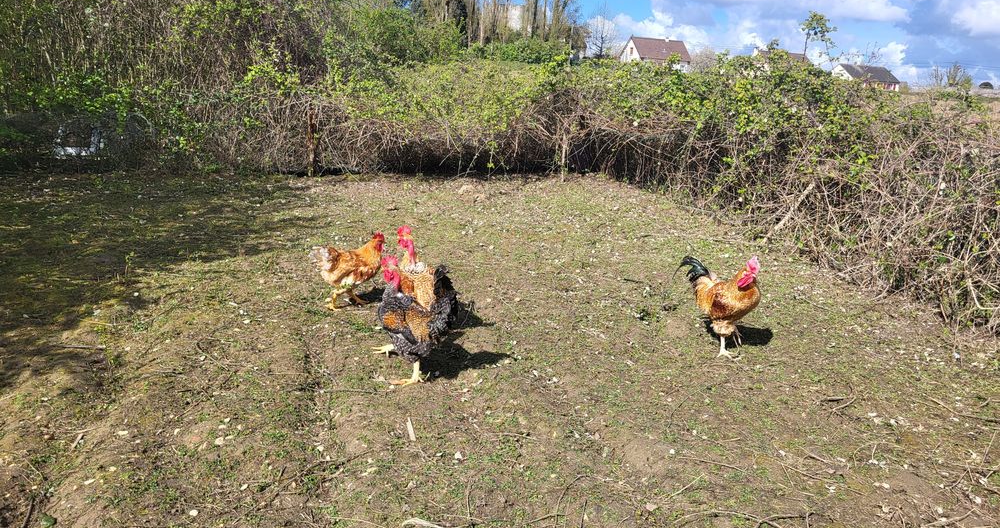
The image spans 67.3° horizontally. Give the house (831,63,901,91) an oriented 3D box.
[{"bbox_3d":[91.614,-46.545,189.285,14.000,6.000,8.600,-1,14,-17],"label":"house"}]

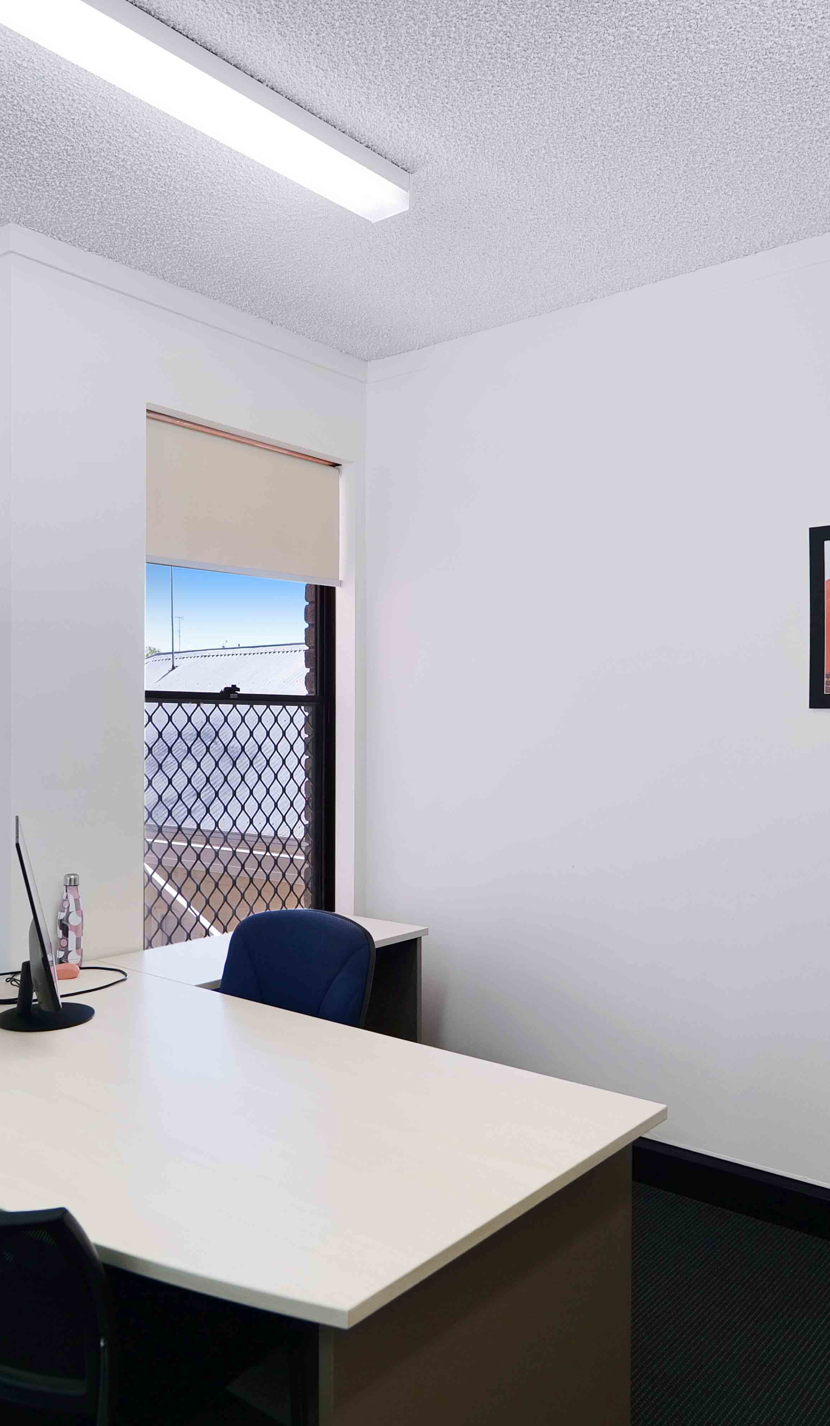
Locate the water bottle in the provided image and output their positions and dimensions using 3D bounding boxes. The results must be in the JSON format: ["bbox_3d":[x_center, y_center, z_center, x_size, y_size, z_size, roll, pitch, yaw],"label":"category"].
[{"bbox_3d":[-0.974,0.593,2.699,0.071,0.262,0.071,0,-1,0],"label":"water bottle"}]

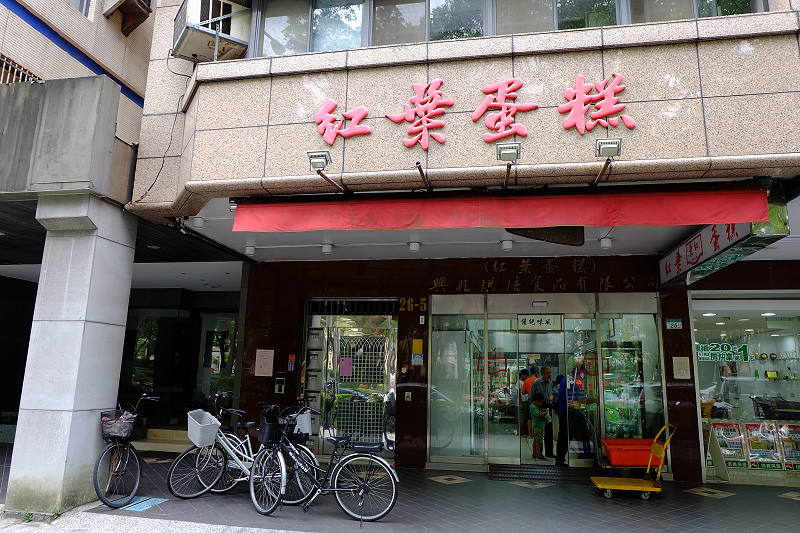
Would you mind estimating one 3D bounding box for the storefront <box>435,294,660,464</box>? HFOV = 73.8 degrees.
[{"bbox_3d":[2.125,1.706,8.030,3.431,2.598,0.203,-1,-11,11],"label":"storefront"}]

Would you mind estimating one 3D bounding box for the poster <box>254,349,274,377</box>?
[{"bbox_3d":[-2.248,1.612,8.874,0.301,0.426,0.010,-1,-11,11],"label":"poster"}]

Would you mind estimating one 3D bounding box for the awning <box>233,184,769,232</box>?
[{"bbox_3d":[0.756,-0.552,5.275,5.136,0.436,0.284,-1,-11,11],"label":"awning"}]

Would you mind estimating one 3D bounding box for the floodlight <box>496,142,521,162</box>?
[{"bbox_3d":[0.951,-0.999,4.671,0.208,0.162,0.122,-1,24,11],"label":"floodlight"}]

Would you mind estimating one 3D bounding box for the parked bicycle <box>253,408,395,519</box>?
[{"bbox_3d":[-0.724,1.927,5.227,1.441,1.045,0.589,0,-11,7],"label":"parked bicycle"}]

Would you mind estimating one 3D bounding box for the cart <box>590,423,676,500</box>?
[{"bbox_3d":[2.840,2.350,6.460,0.985,0.832,0.518,0,-11,8],"label":"cart"}]

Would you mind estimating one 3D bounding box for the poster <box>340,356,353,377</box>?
[{"bbox_3d":[-0.851,1.647,8.716,0.211,0.294,0.010,-1,-11,11],"label":"poster"}]

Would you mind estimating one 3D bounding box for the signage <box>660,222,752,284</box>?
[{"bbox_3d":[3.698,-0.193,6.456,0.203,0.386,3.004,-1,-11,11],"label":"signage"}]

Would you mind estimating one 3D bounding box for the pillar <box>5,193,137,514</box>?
[{"bbox_3d":[-3.515,0.877,5.731,0.629,3.187,0.761,-1,-11,11],"label":"pillar"}]

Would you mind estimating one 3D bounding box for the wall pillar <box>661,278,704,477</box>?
[{"bbox_3d":[4.042,1.656,7.759,0.426,2.740,0.325,-1,-11,11],"label":"wall pillar"}]

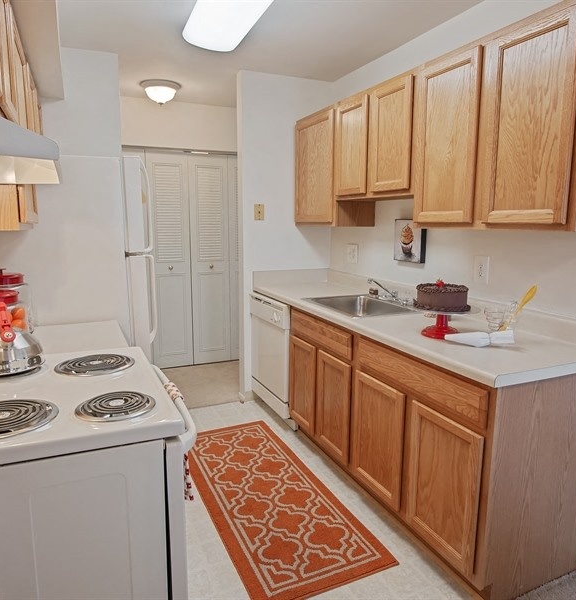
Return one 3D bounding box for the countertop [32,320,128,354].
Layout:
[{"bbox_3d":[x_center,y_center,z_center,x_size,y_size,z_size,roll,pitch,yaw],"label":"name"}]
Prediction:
[{"bbox_3d":[-1.031,0.190,1.994,0.646,0.040,0.615,-4,10,-24],"label":"countertop"}]

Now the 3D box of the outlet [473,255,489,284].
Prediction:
[{"bbox_3d":[0.984,-0.150,2.419,0.009,0.132,0.080,-4,11,-24],"label":"outlet"}]

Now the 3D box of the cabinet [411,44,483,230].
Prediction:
[{"bbox_3d":[0.849,-0.717,2.241,0.320,0.750,0.465,-4,11,-24],"label":"cabinet"}]

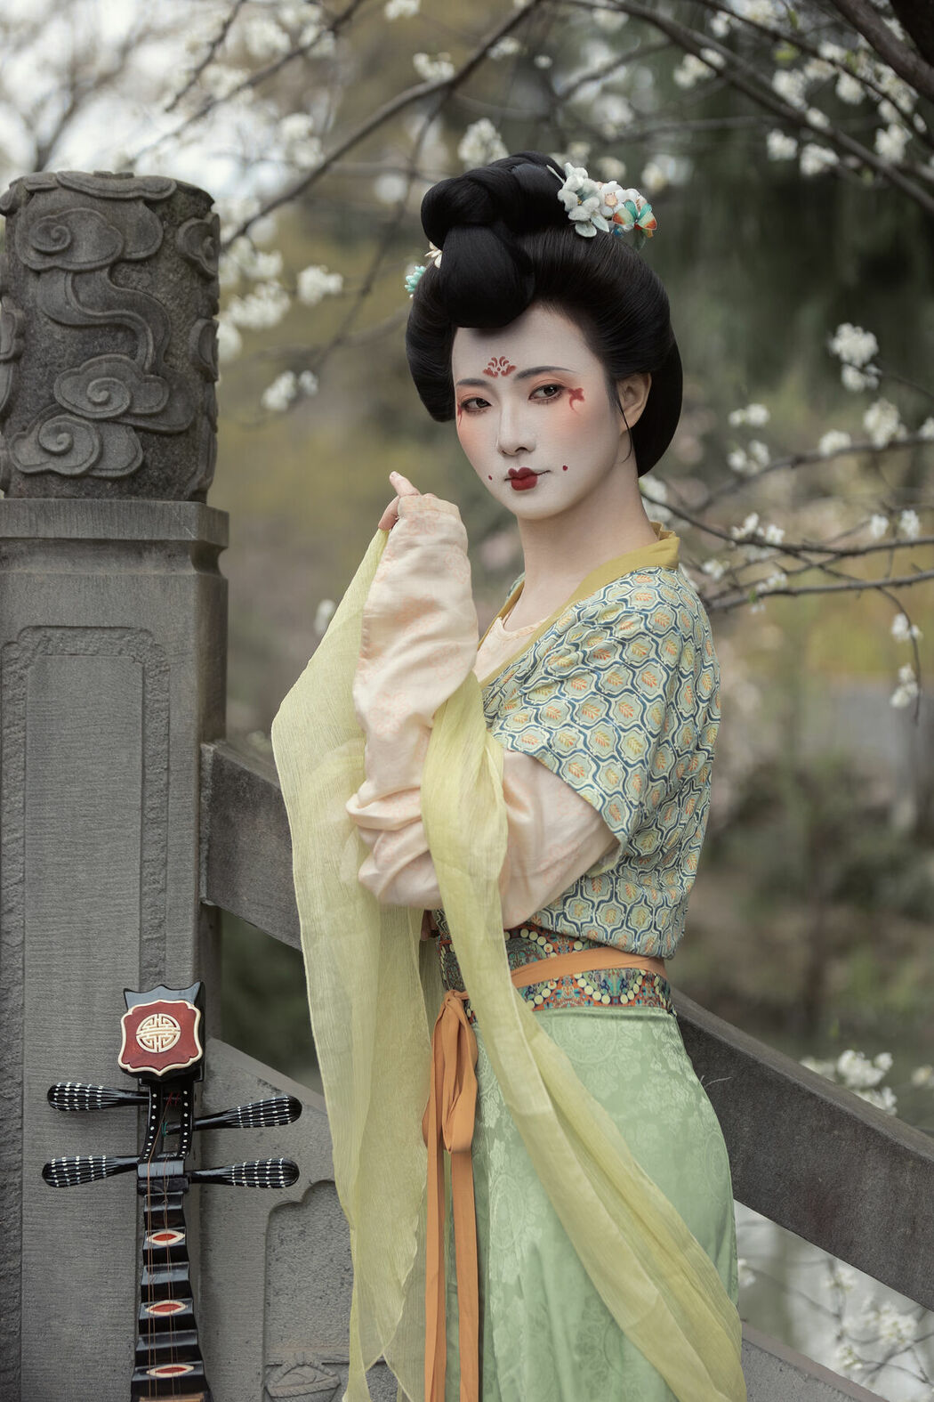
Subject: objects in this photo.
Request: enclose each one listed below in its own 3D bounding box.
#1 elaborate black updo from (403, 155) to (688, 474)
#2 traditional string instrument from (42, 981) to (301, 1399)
[{"bbox_3d":[0.065,-0.338,2.370,0.235,0.280,0.250,-6,1,23],"label":"elaborate black updo"},{"bbox_3d":[-0.264,0.715,2.450,0.290,0.940,0.100,-5,-16,7],"label":"traditional string instrument"}]

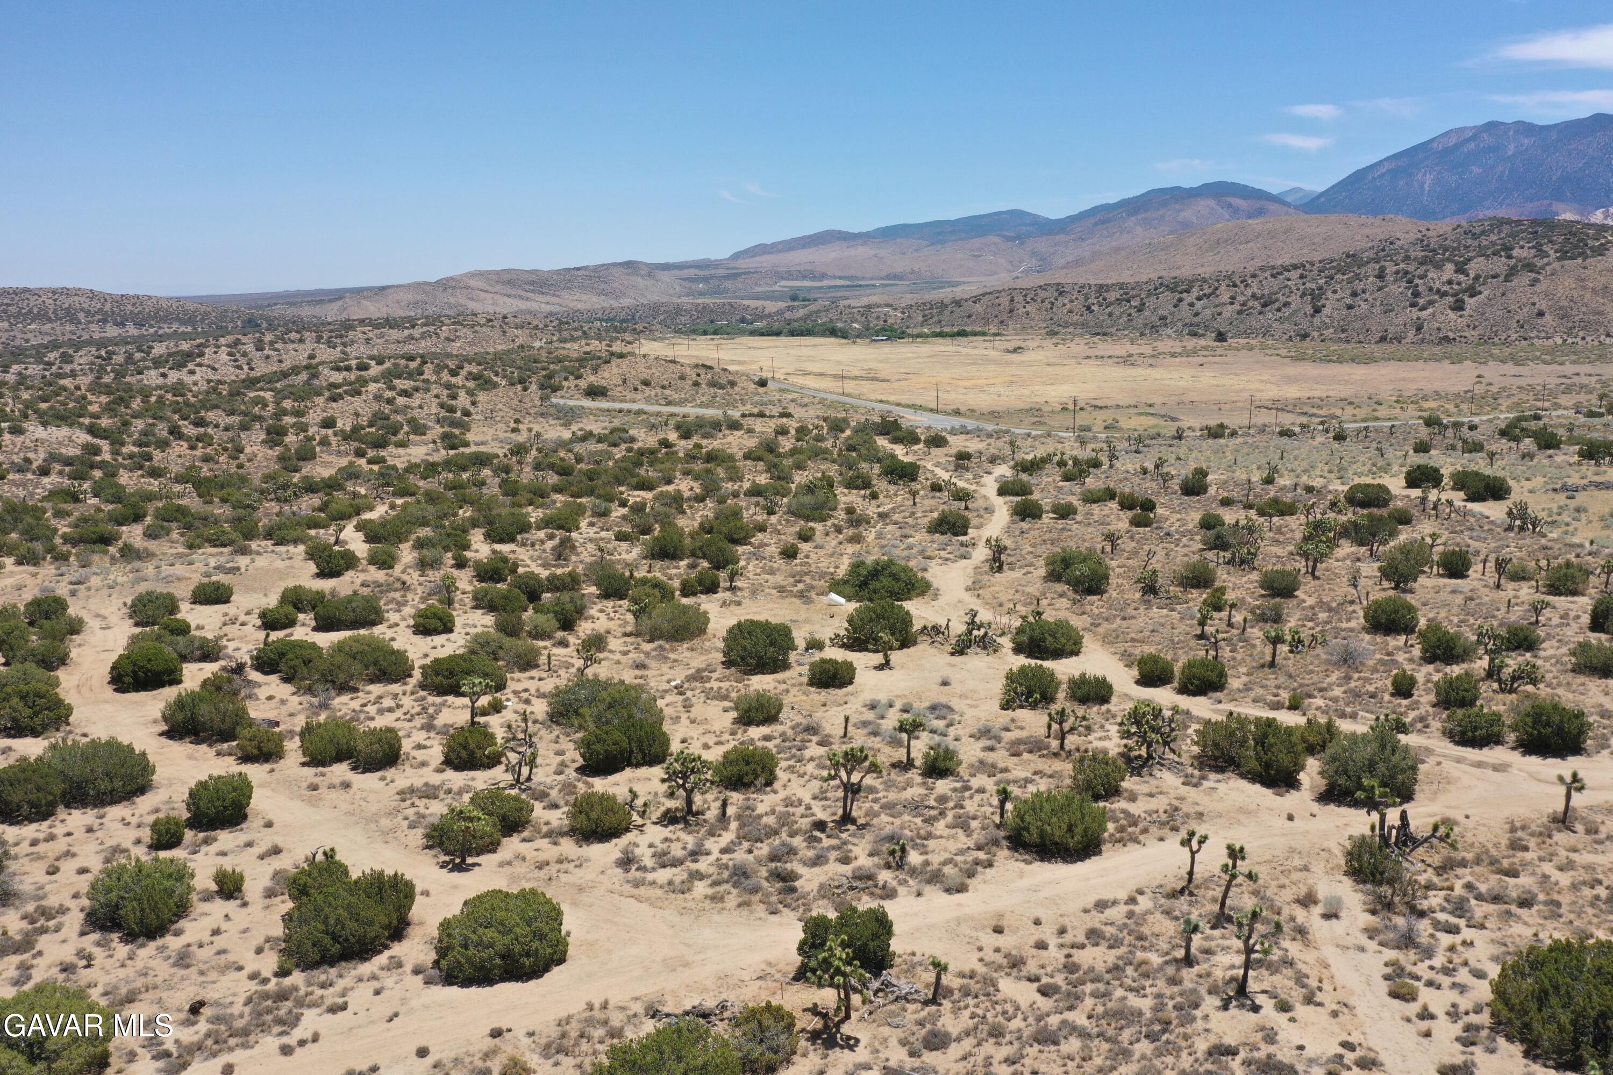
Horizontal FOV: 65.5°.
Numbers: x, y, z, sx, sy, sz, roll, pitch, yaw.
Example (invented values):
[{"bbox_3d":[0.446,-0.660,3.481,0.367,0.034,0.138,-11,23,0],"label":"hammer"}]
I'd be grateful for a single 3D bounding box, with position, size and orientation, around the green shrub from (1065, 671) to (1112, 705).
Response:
[{"bbox_3d":[21.831,11.667,96.842,3.597,2.122,3.237,3,11,13],"label":"green shrub"}]

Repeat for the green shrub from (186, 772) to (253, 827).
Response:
[{"bbox_3d":[-33.339,14.932,71.337,3.356,2.901,3.189,-6,13,-26],"label":"green shrub"}]

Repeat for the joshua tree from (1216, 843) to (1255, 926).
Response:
[{"bbox_3d":[21.552,17.365,63.187,1.892,3.785,1.703,4,12,20],"label":"joshua tree"}]

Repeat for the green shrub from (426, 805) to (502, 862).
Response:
[{"bbox_3d":[-18.494,15.975,67.746,4.003,2.010,3.803,-3,12,-16],"label":"green shrub"}]

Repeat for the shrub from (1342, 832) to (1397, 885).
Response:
[{"bbox_3d":[26.914,15.340,60.026,2.390,2.270,2.150,5,13,25],"label":"shrub"}]

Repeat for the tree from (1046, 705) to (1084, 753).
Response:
[{"bbox_3d":[17.112,12.773,83.319,2.448,3.265,1.959,2,12,12],"label":"tree"}]

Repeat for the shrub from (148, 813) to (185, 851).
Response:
[{"bbox_3d":[-34.613,15.981,67.976,1.744,1.924,1.657,-6,13,-28],"label":"shrub"}]

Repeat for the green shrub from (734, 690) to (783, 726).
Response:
[{"bbox_3d":[-3.289,11.728,86.203,3.376,2.206,3.207,-1,12,-2],"label":"green shrub"}]

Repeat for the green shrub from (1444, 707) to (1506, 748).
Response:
[{"bbox_3d":[39.710,11.280,74.590,3.370,2.410,3.040,6,13,29],"label":"green shrub"}]

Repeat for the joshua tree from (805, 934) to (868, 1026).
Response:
[{"bbox_3d":[1.326,19.163,54.059,2.706,3.739,2.436,0,11,2],"label":"joshua tree"}]

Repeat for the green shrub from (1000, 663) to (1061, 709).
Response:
[{"bbox_3d":[16.904,11.073,94.329,4.476,3.038,4.252,2,12,10],"label":"green shrub"}]

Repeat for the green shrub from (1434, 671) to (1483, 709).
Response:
[{"bbox_3d":[48.701,11.340,93.713,3.157,2.713,2.999,6,13,28],"label":"green shrub"}]

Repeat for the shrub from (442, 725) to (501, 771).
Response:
[{"bbox_3d":[-21.143,13.298,79.320,3.538,2.532,3.361,-4,12,-16],"label":"shrub"}]

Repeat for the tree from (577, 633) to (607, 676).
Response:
[{"bbox_3d":[-15.400,8.360,89.930,2.140,3.190,2.030,-2,11,-10],"label":"tree"}]

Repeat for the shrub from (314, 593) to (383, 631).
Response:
[{"bbox_3d":[-37.480,6.140,102.650,5.620,3.060,5.060,-5,12,-20],"label":"shrub"}]

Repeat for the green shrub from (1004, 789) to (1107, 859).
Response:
[{"bbox_3d":[14.154,16.250,71.284,5.678,2.883,5.110,2,11,12],"label":"green shrub"}]

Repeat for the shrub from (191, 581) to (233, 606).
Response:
[{"bbox_3d":[-60.481,5.632,127.593,4.036,2.229,3.633,-5,12,-25],"label":"shrub"}]

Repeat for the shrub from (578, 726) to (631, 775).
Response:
[{"bbox_3d":[-12.888,13.571,79.980,3.328,2.775,3.161,-2,12,-9],"label":"shrub"}]

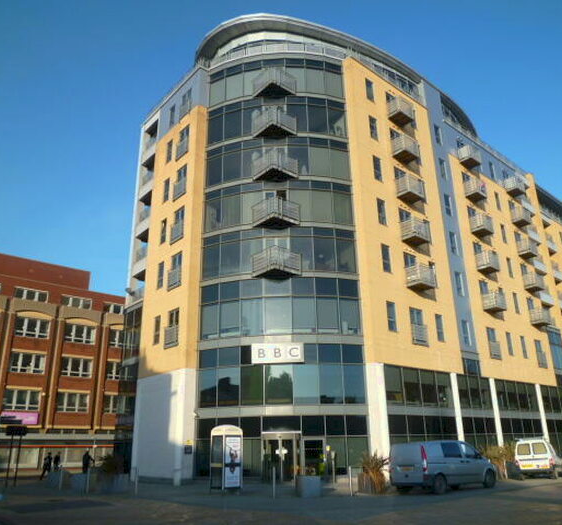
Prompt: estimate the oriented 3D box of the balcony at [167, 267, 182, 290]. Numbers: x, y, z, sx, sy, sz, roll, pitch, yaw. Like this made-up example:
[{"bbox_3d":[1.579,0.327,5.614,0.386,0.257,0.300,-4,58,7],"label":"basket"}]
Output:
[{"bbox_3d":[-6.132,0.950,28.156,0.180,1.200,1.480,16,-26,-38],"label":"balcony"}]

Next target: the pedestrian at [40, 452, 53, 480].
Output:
[{"bbox_3d":[-14.971,13.043,30.983,0.750,1.680,0.550,11,-23,-31],"label":"pedestrian"}]

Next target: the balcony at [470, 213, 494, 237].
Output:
[{"bbox_3d":[14.880,-2.738,35.956,1.440,1.210,0.900,15,-25,-37],"label":"balcony"}]

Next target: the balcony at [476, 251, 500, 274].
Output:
[{"bbox_3d":[15.019,0.006,35.118,1.550,1.198,0.906,15,-25,-38],"label":"balcony"}]

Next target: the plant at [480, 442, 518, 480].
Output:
[{"bbox_3d":[10.559,9.671,23.780,1.400,1.700,1.350,16,-26,-38],"label":"plant"}]

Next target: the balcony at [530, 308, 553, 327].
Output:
[{"bbox_3d":[20.614,4.373,38.541,1.643,1.198,0.906,15,-25,-38],"label":"balcony"}]

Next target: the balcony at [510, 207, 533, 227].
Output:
[{"bbox_3d":[20.814,-3.920,42.043,1.509,1.203,0.986,16,-26,-38],"label":"balcony"}]

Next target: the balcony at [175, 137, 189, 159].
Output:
[{"bbox_3d":[-6.360,-7.236,30.990,0.220,1.270,1.470,16,-26,-38],"label":"balcony"}]

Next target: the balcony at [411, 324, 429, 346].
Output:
[{"bbox_3d":[8.136,4.217,28.228,1.520,1.220,0.250,16,-26,-38],"label":"balcony"}]

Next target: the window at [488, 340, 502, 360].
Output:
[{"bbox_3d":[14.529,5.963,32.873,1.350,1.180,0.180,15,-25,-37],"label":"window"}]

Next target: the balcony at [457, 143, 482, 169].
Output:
[{"bbox_3d":[15.242,-8.439,39.054,1.600,1.270,1.050,16,-26,-38],"label":"balcony"}]

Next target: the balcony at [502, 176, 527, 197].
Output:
[{"bbox_3d":[20.841,-6.714,43.117,1.509,1.213,0.986,16,-26,-38],"label":"balcony"}]

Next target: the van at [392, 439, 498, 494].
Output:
[{"bbox_3d":[7.050,8.660,20.760,4.780,1.900,1.930,12,-23,-31],"label":"van"}]

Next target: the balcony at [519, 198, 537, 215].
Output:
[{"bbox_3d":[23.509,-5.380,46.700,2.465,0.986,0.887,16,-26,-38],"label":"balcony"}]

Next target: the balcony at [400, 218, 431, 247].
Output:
[{"bbox_3d":[8.179,-1.831,29.501,1.499,1.242,1.016,16,-26,-38],"label":"balcony"}]

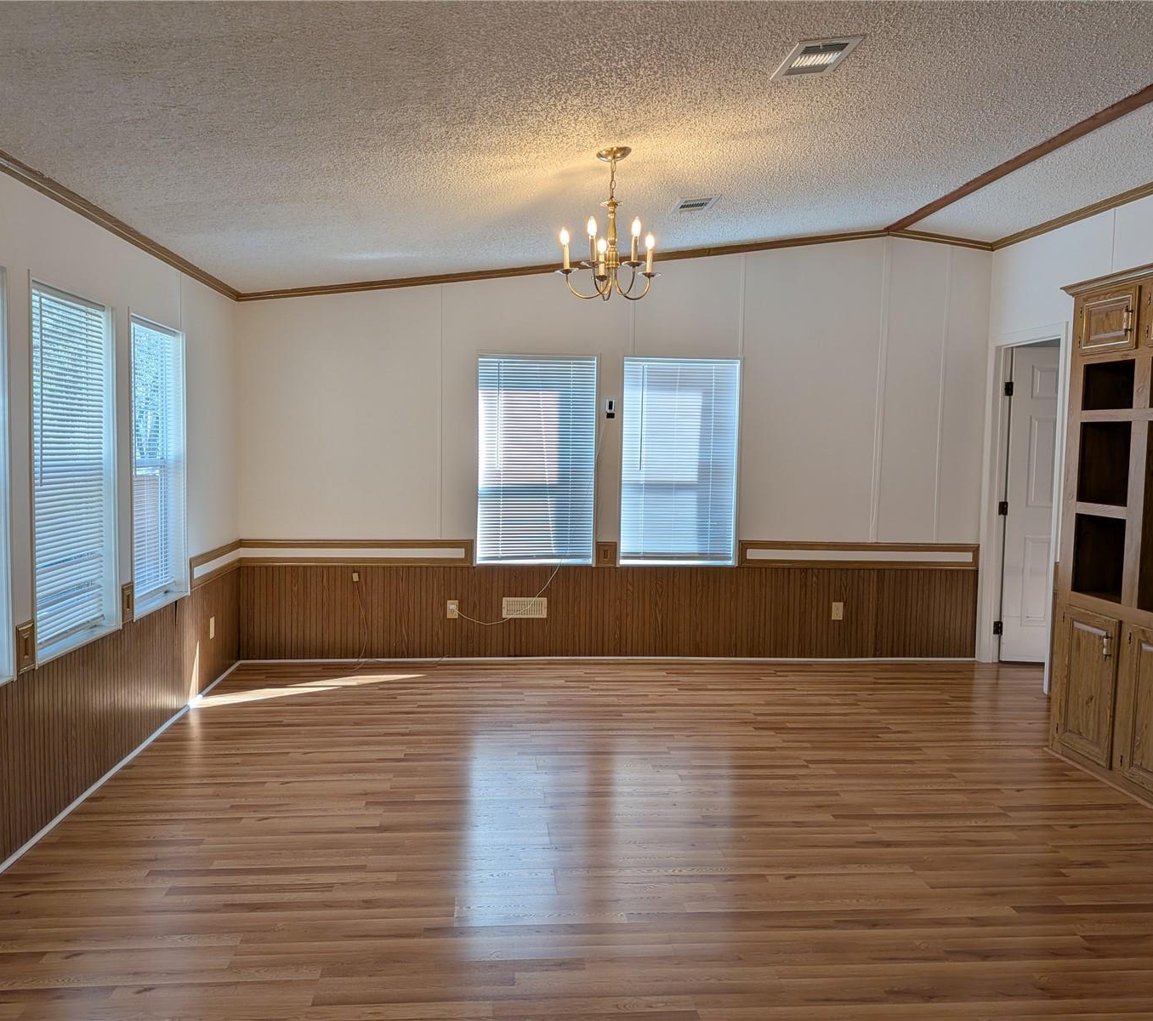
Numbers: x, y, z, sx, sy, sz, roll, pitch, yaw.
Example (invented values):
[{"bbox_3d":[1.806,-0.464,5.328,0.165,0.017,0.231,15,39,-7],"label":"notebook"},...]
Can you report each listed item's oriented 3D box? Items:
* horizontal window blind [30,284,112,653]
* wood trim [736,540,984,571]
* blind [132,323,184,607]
[{"bbox_3d":[-1.926,-0.183,3.598,0.050,1.285,0.670,1,4,-5],"label":"horizontal window blind"},{"bbox_3d":[1.853,0.296,6.157,1.606,0.176,0.026,1,4,-5],"label":"wood trim"},{"bbox_3d":[-2.004,-0.252,4.492,0.050,1.275,0.700,1,4,-5],"label":"blind"}]

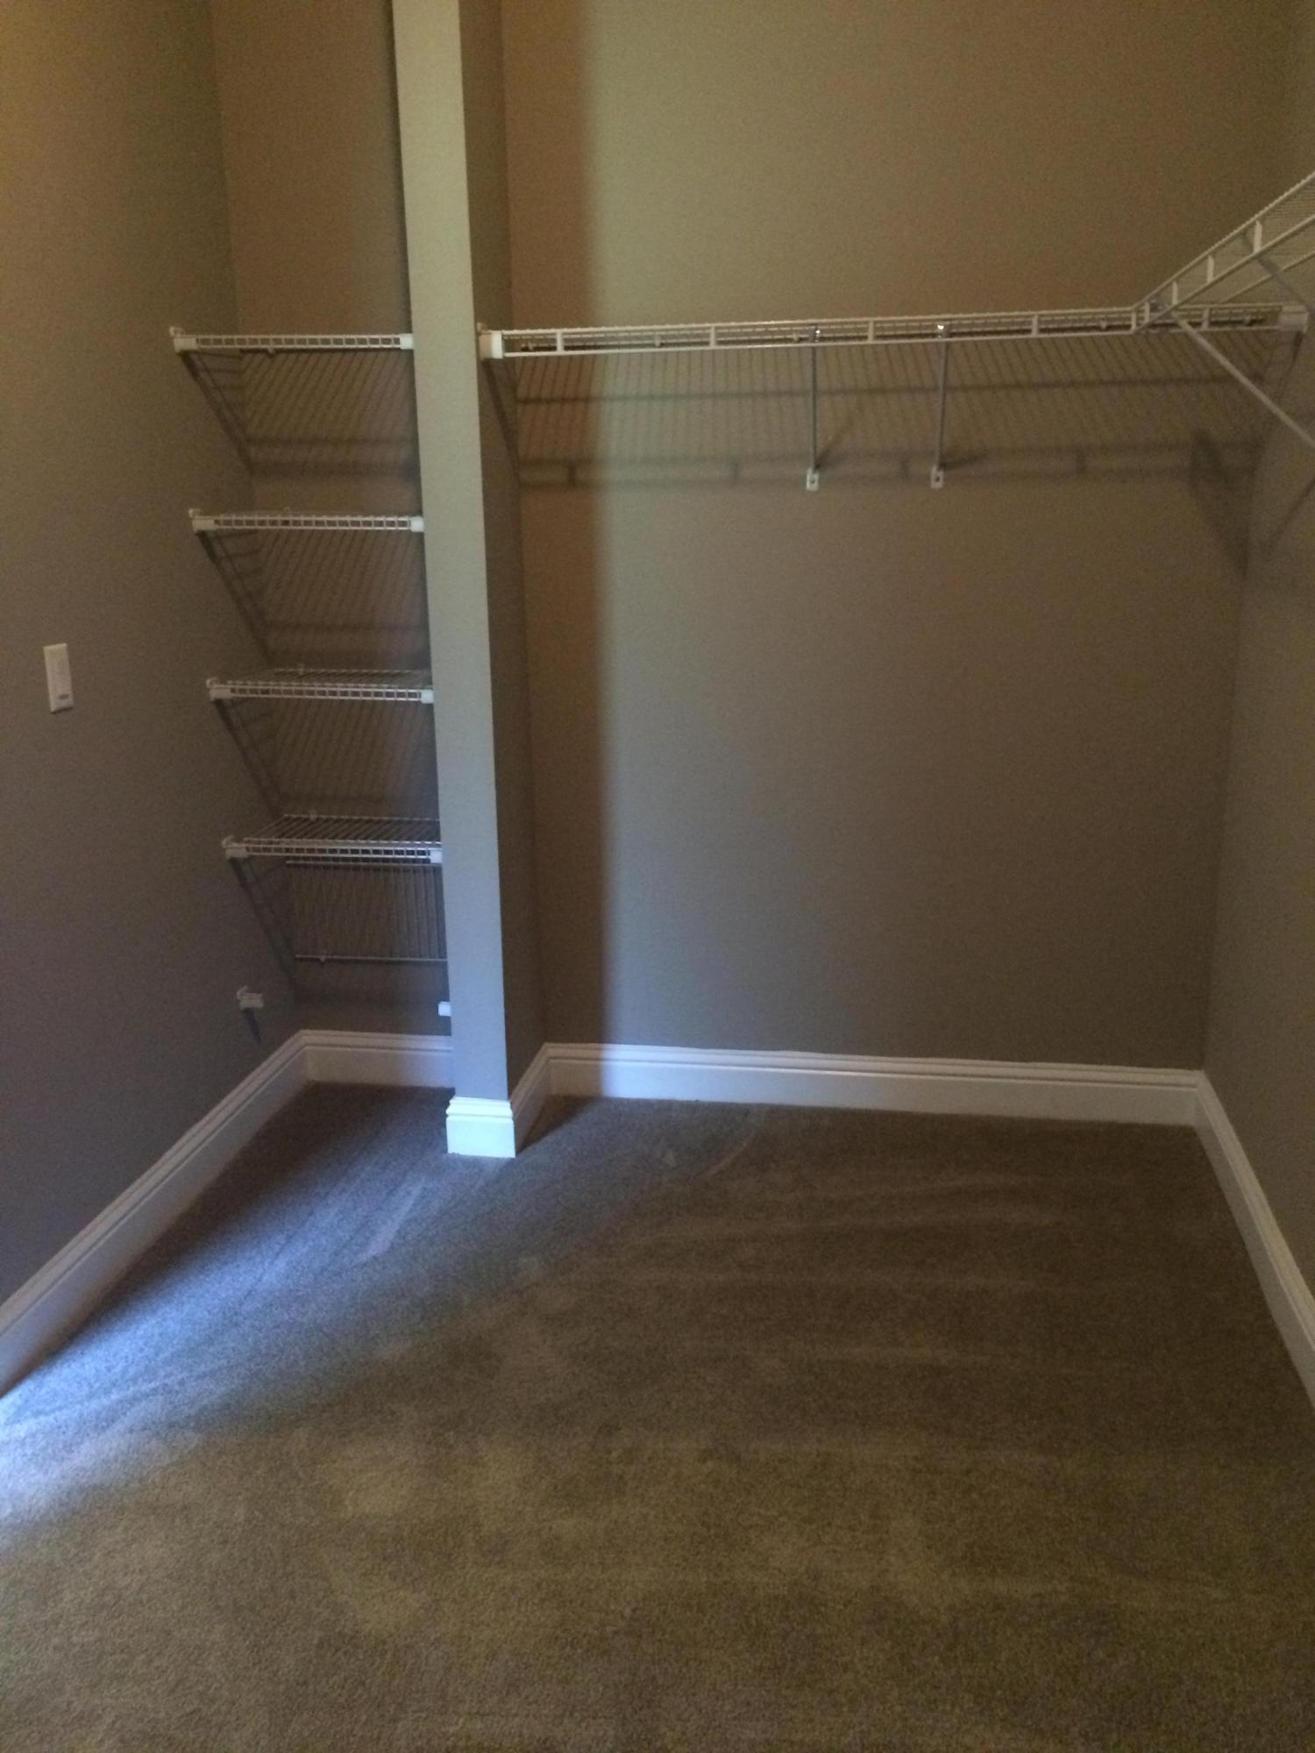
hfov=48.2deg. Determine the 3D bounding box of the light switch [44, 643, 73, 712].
[{"bbox_3d":[-1.060,-0.352,2.604,0.012,0.115,0.071,2,16,9],"label":"light switch"}]

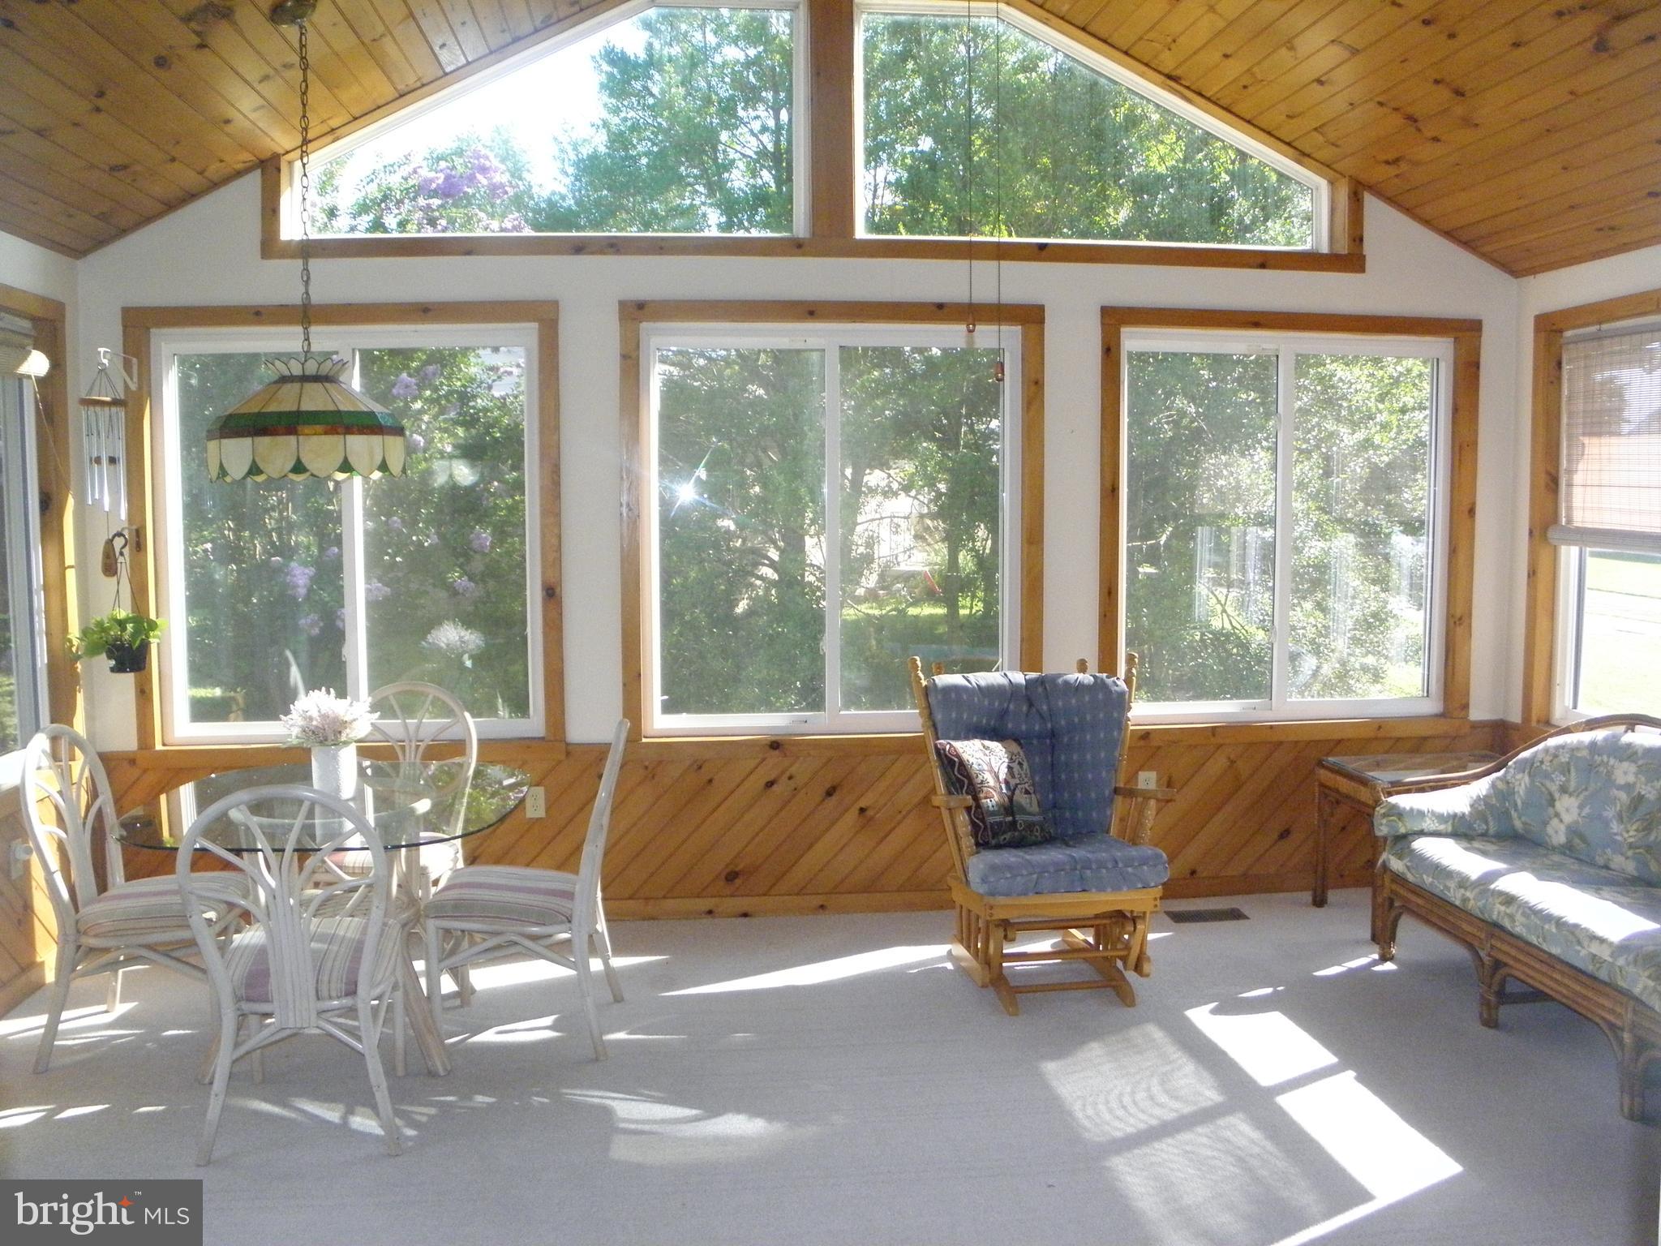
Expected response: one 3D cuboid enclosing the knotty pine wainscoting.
[{"bbox_3d":[0.042,0.768,5.145,5.390,0.690,0.040,-1,4,-6],"label":"knotty pine wainscoting"}]

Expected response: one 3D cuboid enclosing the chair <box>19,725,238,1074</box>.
[{"bbox_3d":[-1.971,0.755,3.924,0.600,0.930,0.490,-1,4,-6],"label":"chair"}]

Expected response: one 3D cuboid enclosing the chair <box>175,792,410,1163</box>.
[{"bbox_3d":[-1.283,0.799,3.355,0.490,0.920,0.600,-1,4,-10],"label":"chair"}]

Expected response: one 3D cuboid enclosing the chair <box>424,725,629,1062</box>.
[{"bbox_3d":[-0.859,0.742,3.883,0.590,0.930,0.490,-1,5,-5],"label":"chair"}]

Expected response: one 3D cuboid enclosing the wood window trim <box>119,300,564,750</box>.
[{"bbox_3d":[-1.747,-0.344,4.903,1.520,1.600,0.080,-1,4,-6],"label":"wood window trim"}]

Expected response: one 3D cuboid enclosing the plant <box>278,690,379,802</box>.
[{"bbox_3d":[-1.400,0.341,3.792,0.270,0.308,0.260,-1,4,-6],"label":"plant"}]

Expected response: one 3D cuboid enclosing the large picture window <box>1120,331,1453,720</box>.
[{"bbox_3d":[1.750,-0.361,5.159,1.340,1.470,0.100,-1,5,-6],"label":"large picture window"}]

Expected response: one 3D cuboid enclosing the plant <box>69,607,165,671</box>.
[{"bbox_3d":[-2.388,0.058,4.496,0.310,0.220,0.260,-1,5,-6],"label":"plant"}]

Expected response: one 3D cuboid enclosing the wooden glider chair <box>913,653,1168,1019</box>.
[{"bbox_3d":[0.714,0.643,4.373,0.750,1.030,0.740,-1,5,-9],"label":"wooden glider chair"}]

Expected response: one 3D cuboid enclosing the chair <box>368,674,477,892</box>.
[{"bbox_3d":[-1.442,0.708,4.491,0.490,0.930,0.600,0,4,0],"label":"chair"}]

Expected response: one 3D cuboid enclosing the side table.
[{"bbox_3d":[2.192,0.797,4.850,0.770,0.580,0.530,-1,5,-6],"label":"side table"}]

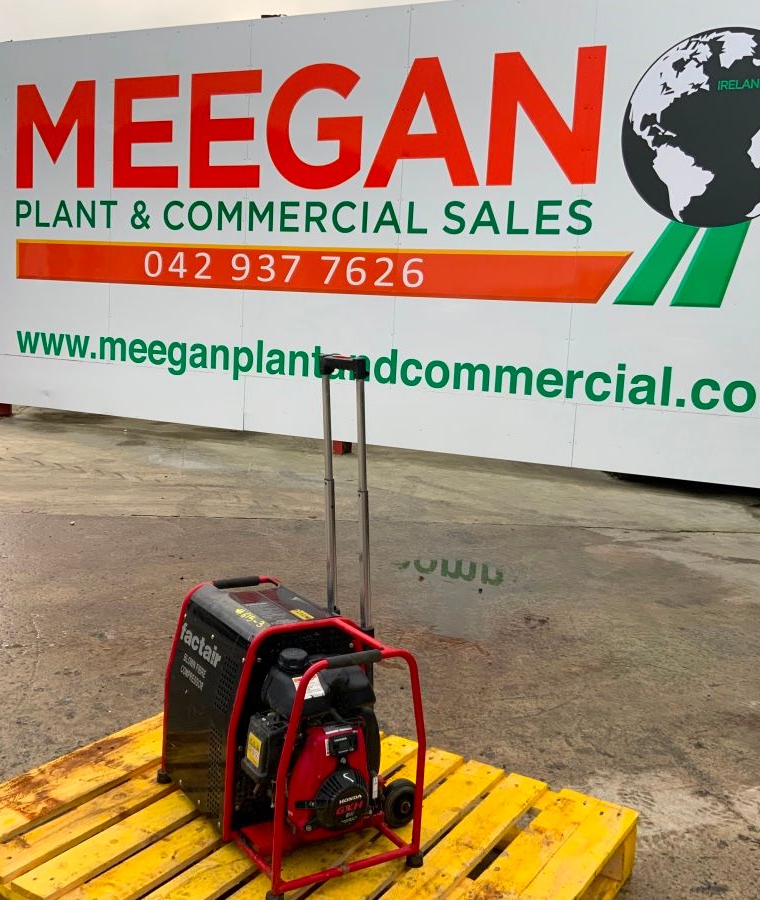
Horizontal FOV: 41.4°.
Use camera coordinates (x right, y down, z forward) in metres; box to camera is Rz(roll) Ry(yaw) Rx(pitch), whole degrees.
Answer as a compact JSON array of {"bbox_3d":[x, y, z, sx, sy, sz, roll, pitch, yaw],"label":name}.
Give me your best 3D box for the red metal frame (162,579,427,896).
[{"bbox_3d":[-0.196,0.555,2.102,0.322,0.455,0.555,-2,10,-33],"label":"red metal frame"}]

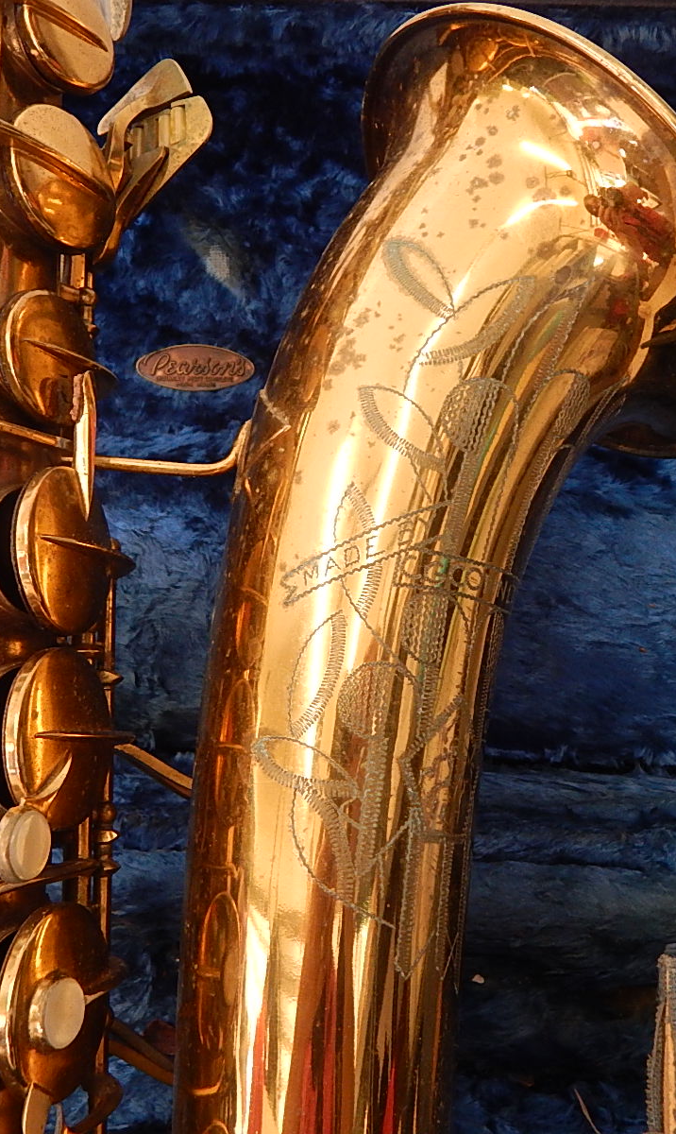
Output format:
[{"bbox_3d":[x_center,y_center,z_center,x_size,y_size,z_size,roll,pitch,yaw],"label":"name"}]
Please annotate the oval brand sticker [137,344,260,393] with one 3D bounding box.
[{"bbox_3d":[-0.059,-0.082,0.450,0.049,0.002,0.020,0,83,0],"label":"oval brand sticker"}]

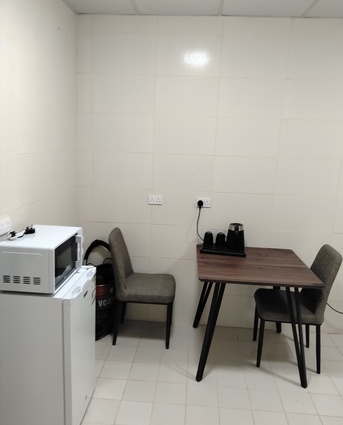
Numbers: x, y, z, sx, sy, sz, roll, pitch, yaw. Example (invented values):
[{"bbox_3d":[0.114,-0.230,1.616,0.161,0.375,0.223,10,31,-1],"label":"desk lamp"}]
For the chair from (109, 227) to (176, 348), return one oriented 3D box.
[{"bbox_3d":[-0.219,0.581,2.868,0.530,0.875,0.440,3,10,3],"label":"chair"}]

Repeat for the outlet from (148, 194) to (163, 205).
[{"bbox_3d":[-0.128,-0.104,2.969,0.115,0.078,0.014,3,10,3],"label":"outlet"}]

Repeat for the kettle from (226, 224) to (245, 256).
[{"bbox_3d":[0.501,0.194,2.805,0.140,0.210,0.175,4,10,12],"label":"kettle"}]

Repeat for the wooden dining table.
[{"bbox_3d":[0.567,0.720,2.647,0.785,0.735,0.805,3,10,3],"label":"wooden dining table"}]

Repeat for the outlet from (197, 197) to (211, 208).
[{"bbox_3d":[0.266,-0.081,2.945,0.116,0.079,0.018,3,10,3],"label":"outlet"}]

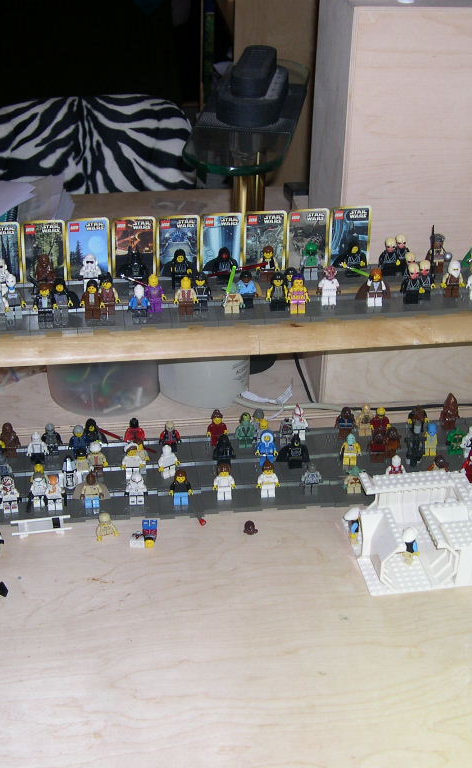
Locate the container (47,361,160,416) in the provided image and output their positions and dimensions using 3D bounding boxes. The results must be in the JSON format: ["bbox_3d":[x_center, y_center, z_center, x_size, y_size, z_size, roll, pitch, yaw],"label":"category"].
[{"bbox_3d":[-0.173,-0.058,1.448,0.144,0.145,0.144,-3,32,-5],"label":"container"}]

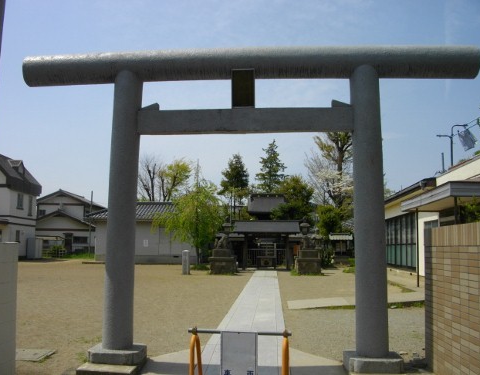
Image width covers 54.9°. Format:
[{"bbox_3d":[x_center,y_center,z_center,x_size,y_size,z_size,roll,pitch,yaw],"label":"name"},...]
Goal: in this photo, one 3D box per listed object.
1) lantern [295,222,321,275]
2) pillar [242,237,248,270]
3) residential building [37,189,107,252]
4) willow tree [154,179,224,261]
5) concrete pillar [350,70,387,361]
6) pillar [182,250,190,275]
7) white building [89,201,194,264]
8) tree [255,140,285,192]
[{"bbox_3d":[3.717,3.305,25.168,1.300,2.750,1.300,0,-7,4],"label":"lantern"},{"bbox_3d":[0.364,4.019,28.426,0.270,2.070,0.270,0,-7,4],"label":"pillar"},{"bbox_3d":[-19.428,4.369,54.146,7.600,7.300,9.500,1,-7,-2],"label":"residential building"},{"bbox_3d":[-3.220,2.431,30.648,4.600,5.700,4.400,0,-7,4],"label":"willow tree"},{"bbox_3d":[1.729,0.262,6.182,0.410,3.800,0.410,0,-7,4],"label":"concrete pillar"},{"bbox_3d":[-2.728,3.853,23.825,0.320,1.220,0.320,0,-7,4],"label":"pillar"},{"bbox_3d":[-7.284,3.653,37.193,8.300,4.800,5.200,0,-7,4],"label":"white building"},{"bbox_3d":[3.050,1.294,44.702,3.800,11.500,3.800,0,-7,4],"label":"tree"}]

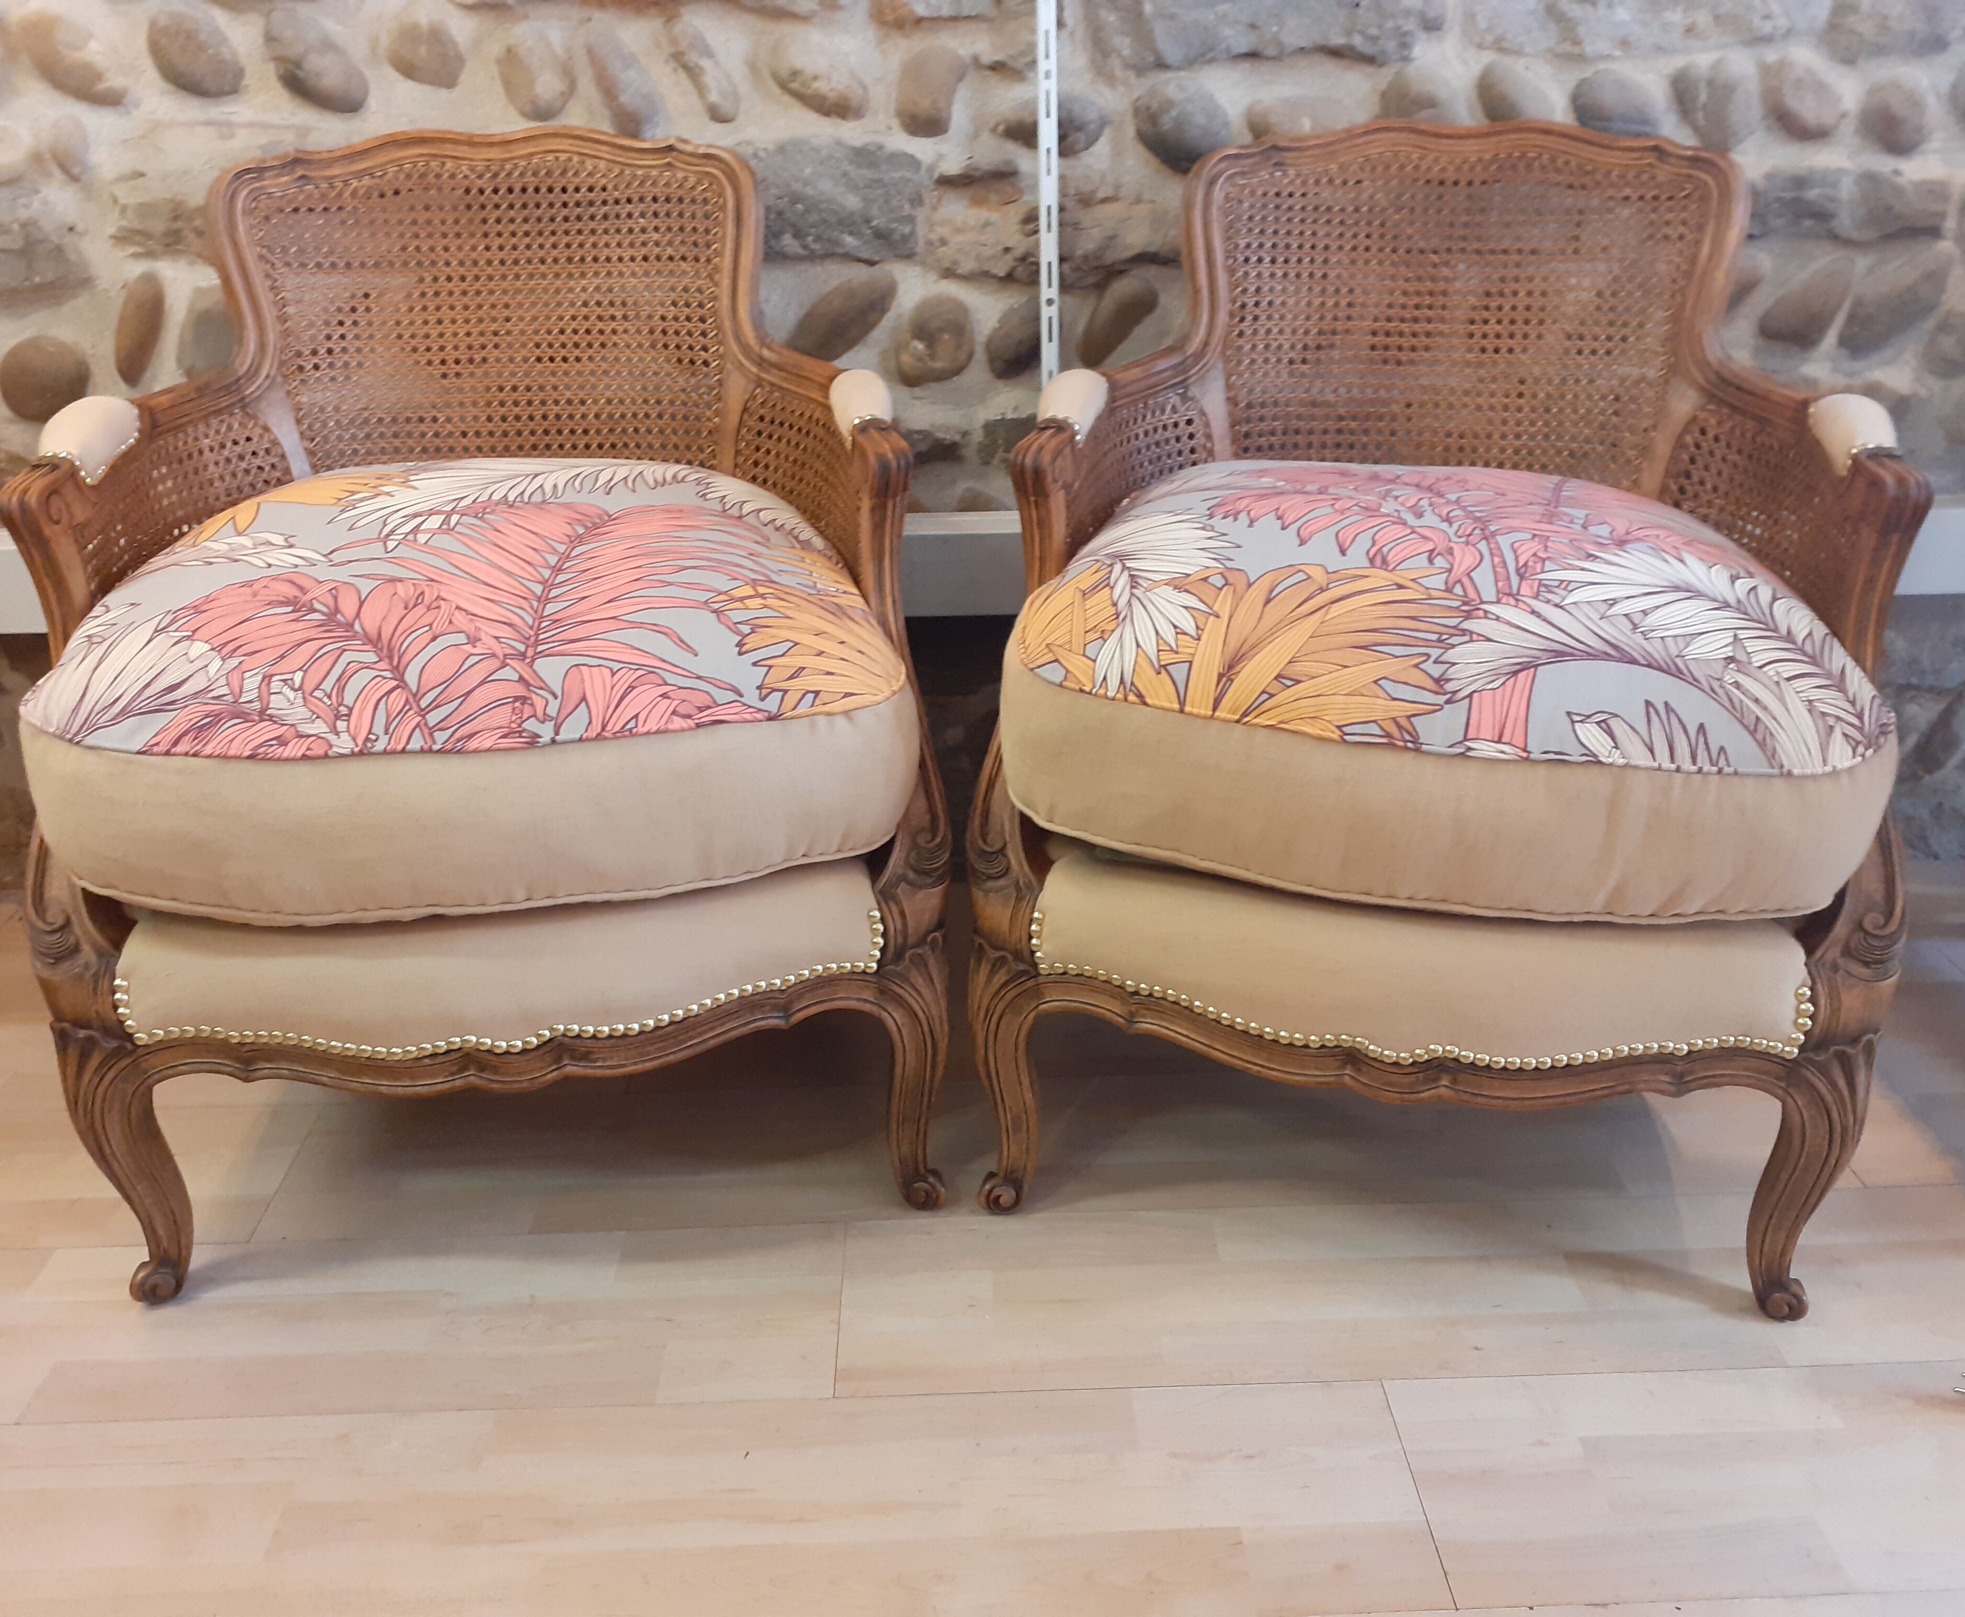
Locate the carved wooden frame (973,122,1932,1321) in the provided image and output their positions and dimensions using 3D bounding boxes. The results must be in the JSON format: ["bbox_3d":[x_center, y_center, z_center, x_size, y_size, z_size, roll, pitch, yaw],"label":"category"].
[{"bbox_3d":[0.385,-0.138,1.475,0.692,0.832,0.714,5,26,11],"label":"carved wooden frame"}]

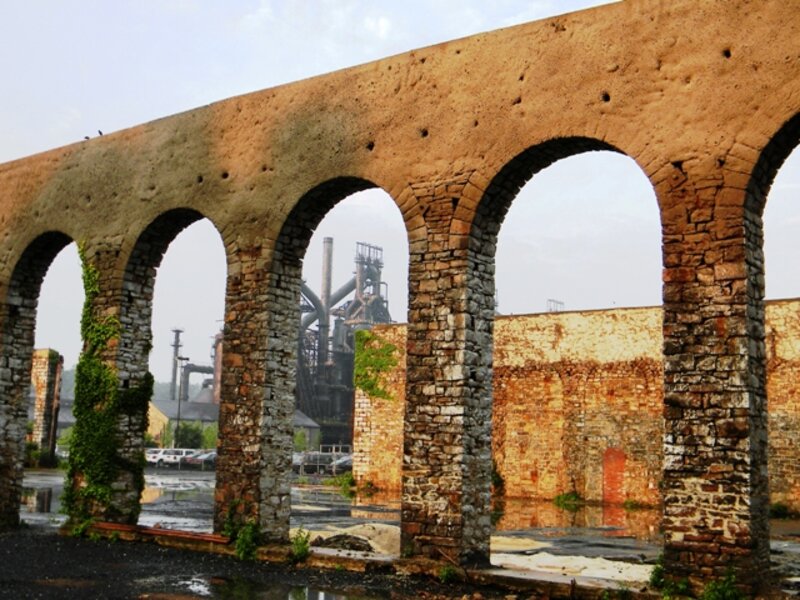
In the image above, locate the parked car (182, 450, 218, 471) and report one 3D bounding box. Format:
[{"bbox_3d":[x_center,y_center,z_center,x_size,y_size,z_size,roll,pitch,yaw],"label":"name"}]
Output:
[{"bbox_3d":[-16.675,13.551,80.000,1.800,1.500,4.600,-5,-11,35],"label":"parked car"}]

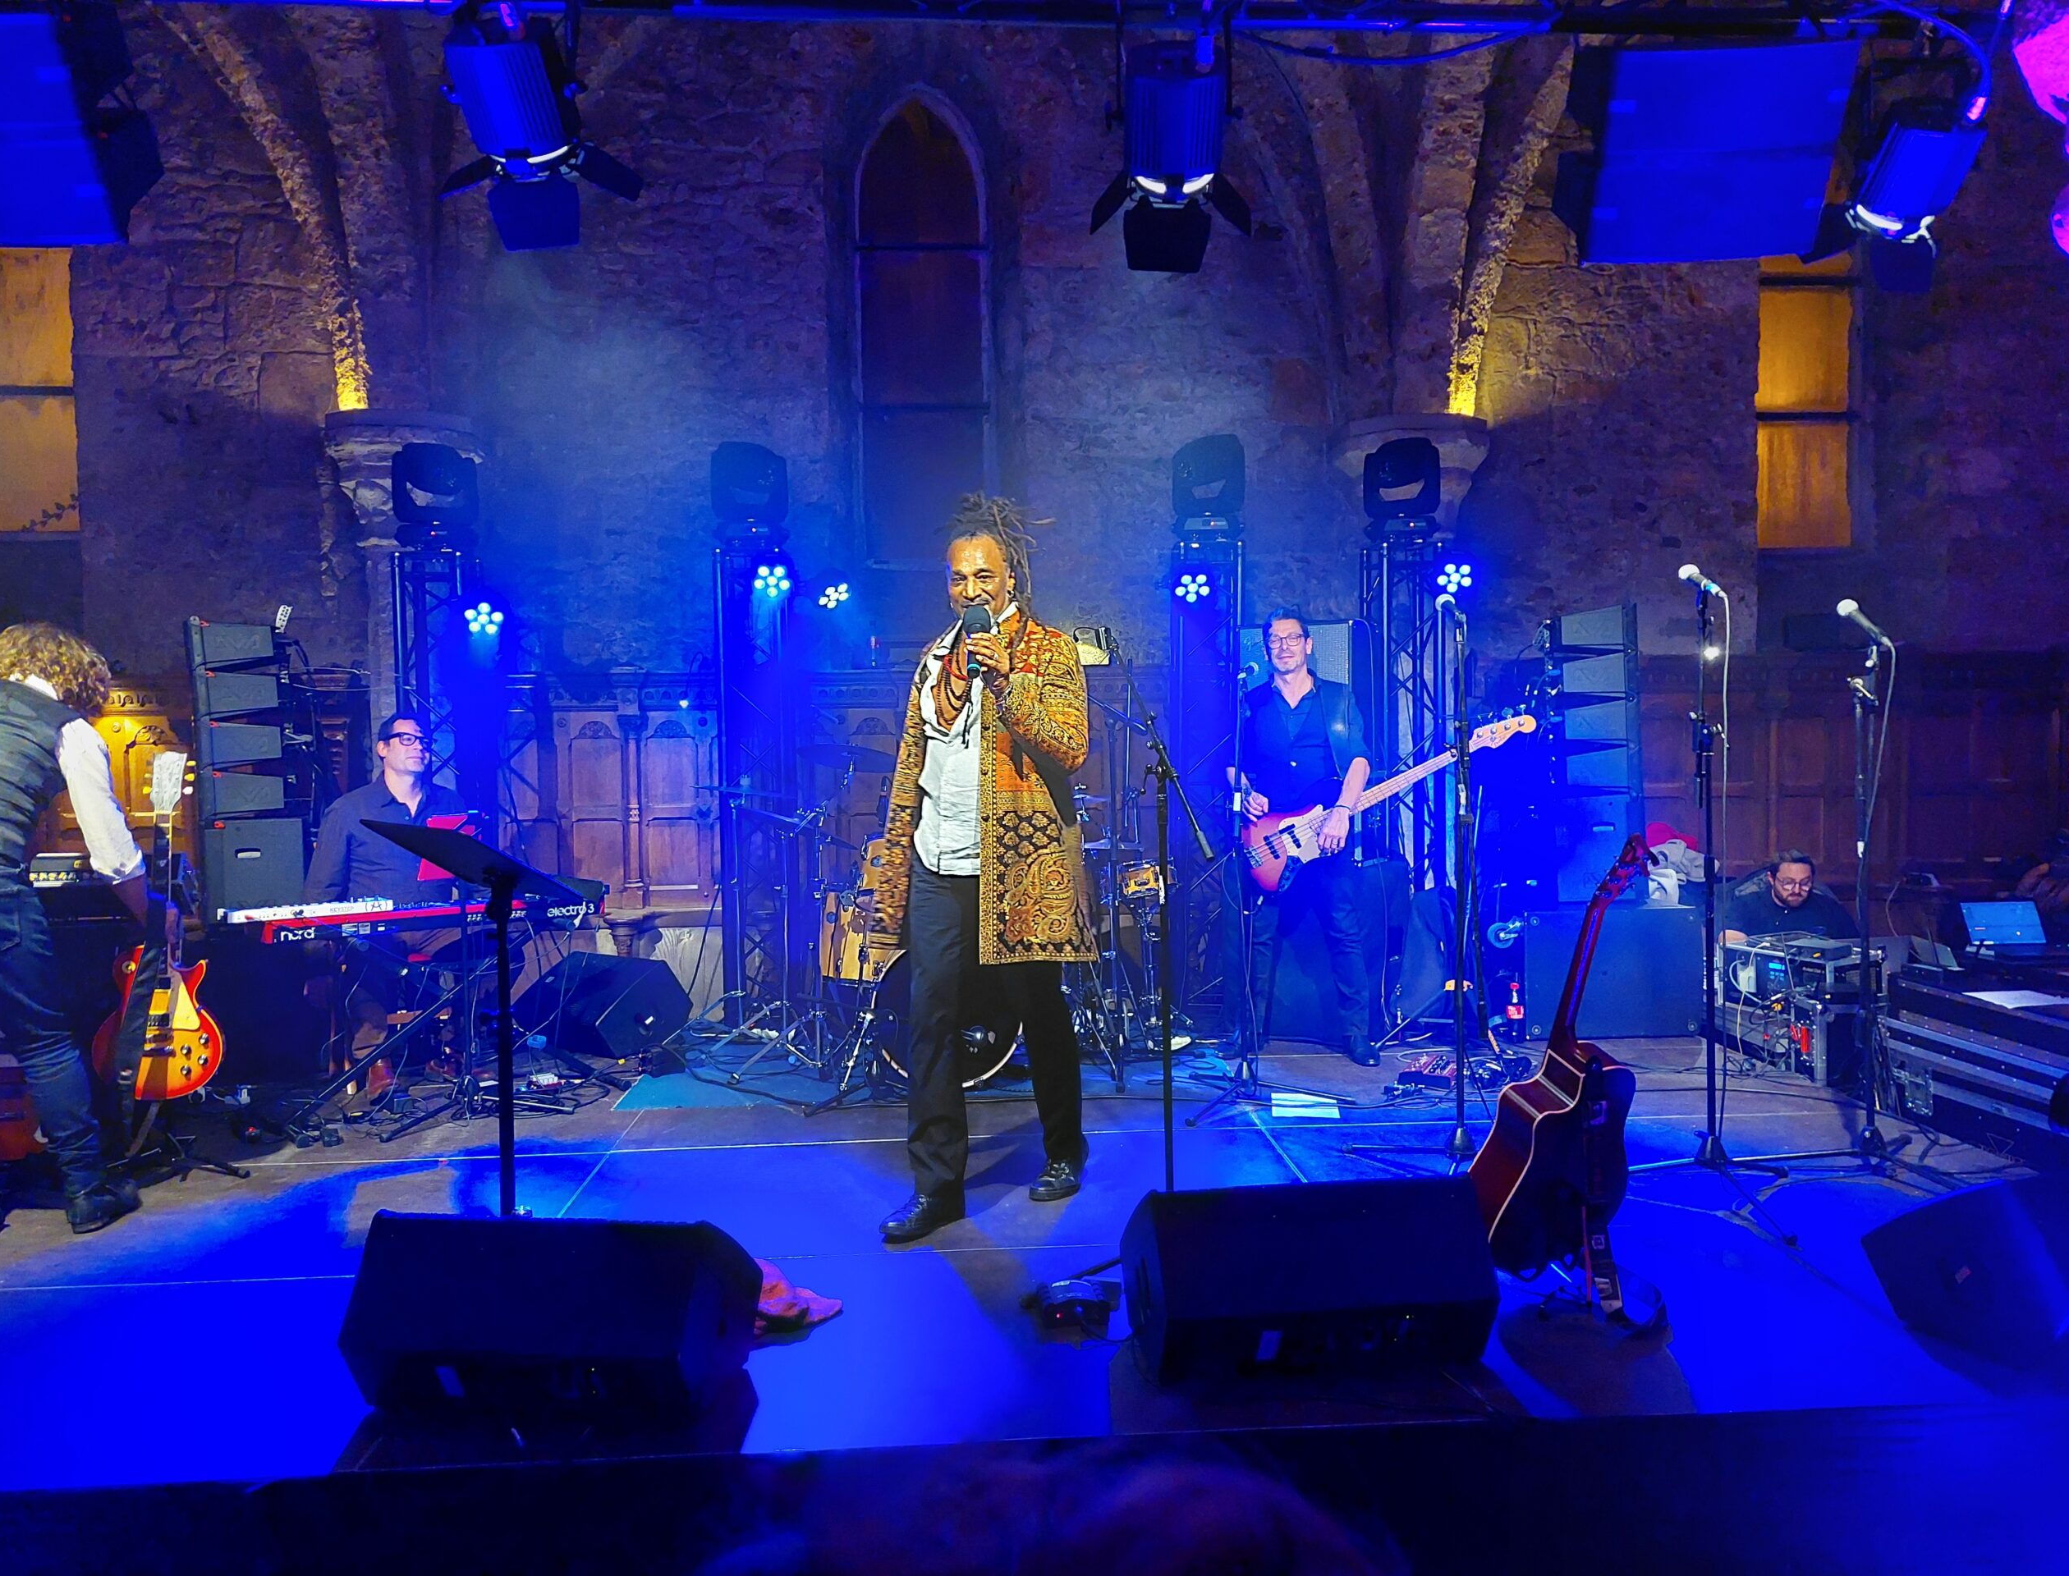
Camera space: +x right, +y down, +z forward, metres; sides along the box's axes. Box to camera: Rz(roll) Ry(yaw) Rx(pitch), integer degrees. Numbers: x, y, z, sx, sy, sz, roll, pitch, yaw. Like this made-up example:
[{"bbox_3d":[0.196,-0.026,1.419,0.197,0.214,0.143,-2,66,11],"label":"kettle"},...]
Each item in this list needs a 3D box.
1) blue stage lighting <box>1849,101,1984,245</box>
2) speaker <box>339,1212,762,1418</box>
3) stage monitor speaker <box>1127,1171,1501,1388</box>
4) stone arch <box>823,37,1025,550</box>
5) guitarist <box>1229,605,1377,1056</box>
[{"bbox_3d":[1.760,-1.224,2.900,0.175,0.170,0.255,2,-42,-3],"label":"blue stage lighting"},{"bbox_3d":[-0.911,0.978,2.826,0.644,0.353,0.456,-1,2,8],"label":"speaker"},{"bbox_3d":[0.536,0.951,2.952,0.644,0.353,0.456,-1,2,-7],"label":"stage monitor speaker"},{"bbox_3d":[-0.548,-2.397,7.200,0.980,2.500,0.350,-1,2,-2],"label":"stone arch"},{"bbox_3d":[1.043,0.187,5.660,0.560,1.730,0.420,-1,2,13],"label":"guitarist"}]

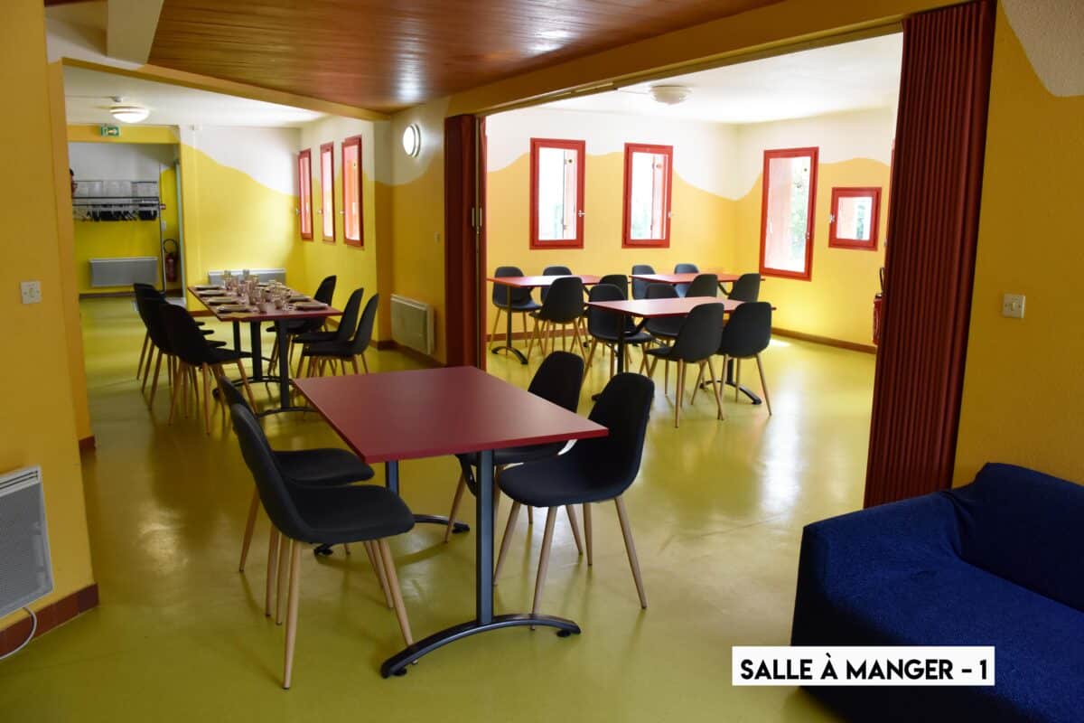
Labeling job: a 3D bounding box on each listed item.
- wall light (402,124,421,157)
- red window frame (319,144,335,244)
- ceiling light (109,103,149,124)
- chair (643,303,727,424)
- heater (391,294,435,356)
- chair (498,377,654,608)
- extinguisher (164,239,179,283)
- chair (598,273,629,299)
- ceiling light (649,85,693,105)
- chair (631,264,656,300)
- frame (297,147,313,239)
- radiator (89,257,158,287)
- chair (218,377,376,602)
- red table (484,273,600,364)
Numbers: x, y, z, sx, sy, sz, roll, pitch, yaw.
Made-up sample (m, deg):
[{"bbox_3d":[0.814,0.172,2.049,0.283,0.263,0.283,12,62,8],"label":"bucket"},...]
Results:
[{"bbox_3d":[-1.234,-2.074,7.617,0.110,0.325,0.325,-5,12,-28],"label":"wall light"},{"bbox_3d":[-2.572,-2.010,9.748,0.080,1.180,0.660,-5,12,-28],"label":"red window frame"},{"bbox_3d":[-4.519,-2.715,8.889,0.420,0.160,0.420,-5,12,-28],"label":"ceiling light"},{"bbox_3d":[1.014,-0.016,5.792,0.450,0.855,0.555,-5,12,-29],"label":"chair"},{"bbox_3d":[-1.228,-0.364,7.746,0.090,0.450,1.060,-5,12,-28],"label":"heater"},{"bbox_3d":[0.111,0.473,3.023,0.555,0.855,0.450,-4,11,-26],"label":"chair"},{"bbox_3d":[-6.149,-1.664,13.469,0.235,0.730,0.200,-5,12,-28],"label":"extinguisher"},{"bbox_3d":[0.578,-0.431,8.038,0.440,0.850,0.520,-5,12,-28],"label":"chair"},{"bbox_3d":[1.139,-2.329,7.162,0.380,0.150,0.380,1,11,0],"label":"ceiling light"},{"bbox_3d":[1.209,-0.611,8.839,0.450,0.845,0.530,-5,12,-28],"label":"chair"},{"bbox_3d":[-3.127,-2.197,10.771,0.080,1.190,0.670,-5,12,-28],"label":"frame"},{"bbox_3d":[-6.636,-1.421,12.943,0.980,0.445,0.100,-4,12,-24],"label":"radiator"},{"bbox_3d":[-0.937,0.461,3.149,0.520,0.850,0.440,-5,12,-27],"label":"chair"},{"bbox_3d":[0.146,-0.446,8.328,1.200,0.760,0.800,-5,12,-27],"label":"red table"}]

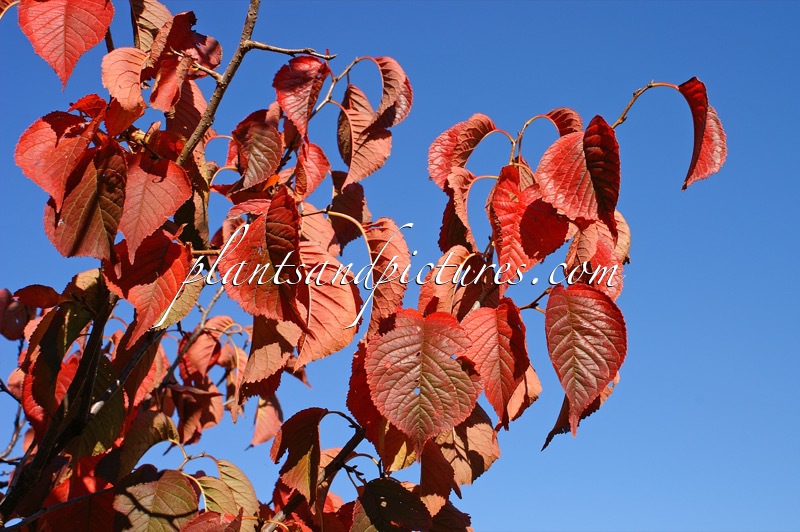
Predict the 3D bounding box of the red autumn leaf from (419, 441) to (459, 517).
[{"bbox_3d":[0.032,0.179,0.970,0.034,0.063,0.022,0,-17,0],"label":"red autumn leaf"}]

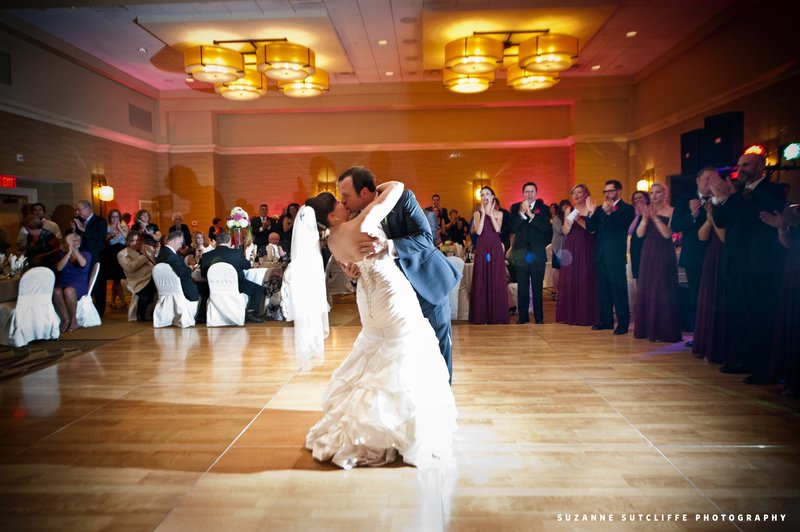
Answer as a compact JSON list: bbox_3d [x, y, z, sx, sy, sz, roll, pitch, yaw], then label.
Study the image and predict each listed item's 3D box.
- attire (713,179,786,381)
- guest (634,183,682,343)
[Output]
[{"bbox_3d":[2.864,0.107,4.380,0.480,1.610,0.560,-3,5,-23],"label":"attire"},{"bbox_3d":[2.793,-0.044,5.728,0.460,1.680,0.500,-5,6,-44],"label":"guest"}]

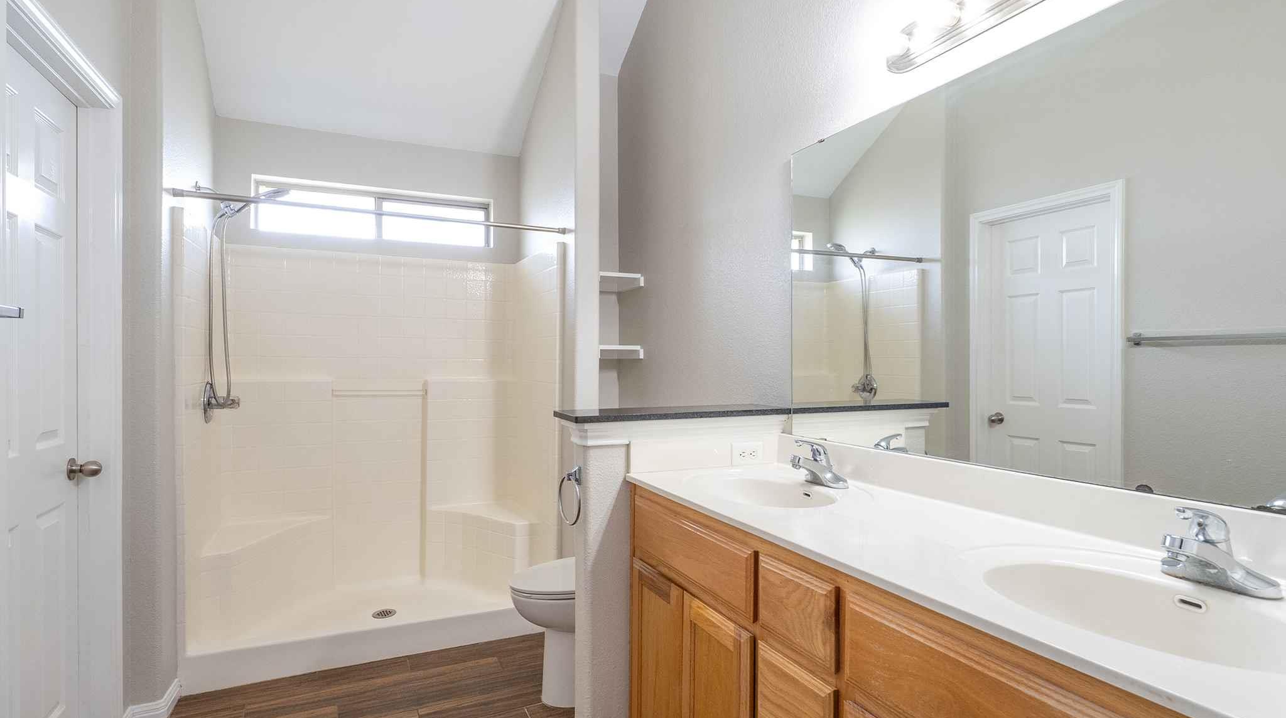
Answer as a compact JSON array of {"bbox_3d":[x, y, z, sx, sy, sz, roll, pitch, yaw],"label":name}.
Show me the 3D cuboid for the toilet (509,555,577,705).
[{"bbox_3d":[-0.151,0.889,2.601,0.735,0.740,0.440,0,0,-24],"label":"toilet"}]

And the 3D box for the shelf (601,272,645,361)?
[{"bbox_3d":[-0.168,-0.201,3.309,0.220,0.405,0.290,0,0,-24],"label":"shelf"}]

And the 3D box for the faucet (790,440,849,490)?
[{"bbox_3d":[0.469,0.285,1.840,0.155,0.125,0.155,0,0,-24],"label":"faucet"}]

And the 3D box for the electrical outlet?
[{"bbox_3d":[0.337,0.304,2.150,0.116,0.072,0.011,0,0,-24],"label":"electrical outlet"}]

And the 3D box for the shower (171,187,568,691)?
[{"bbox_3d":[-1.223,0.326,3.193,1.525,1.870,0.850,0,0,-24],"label":"shower"}]

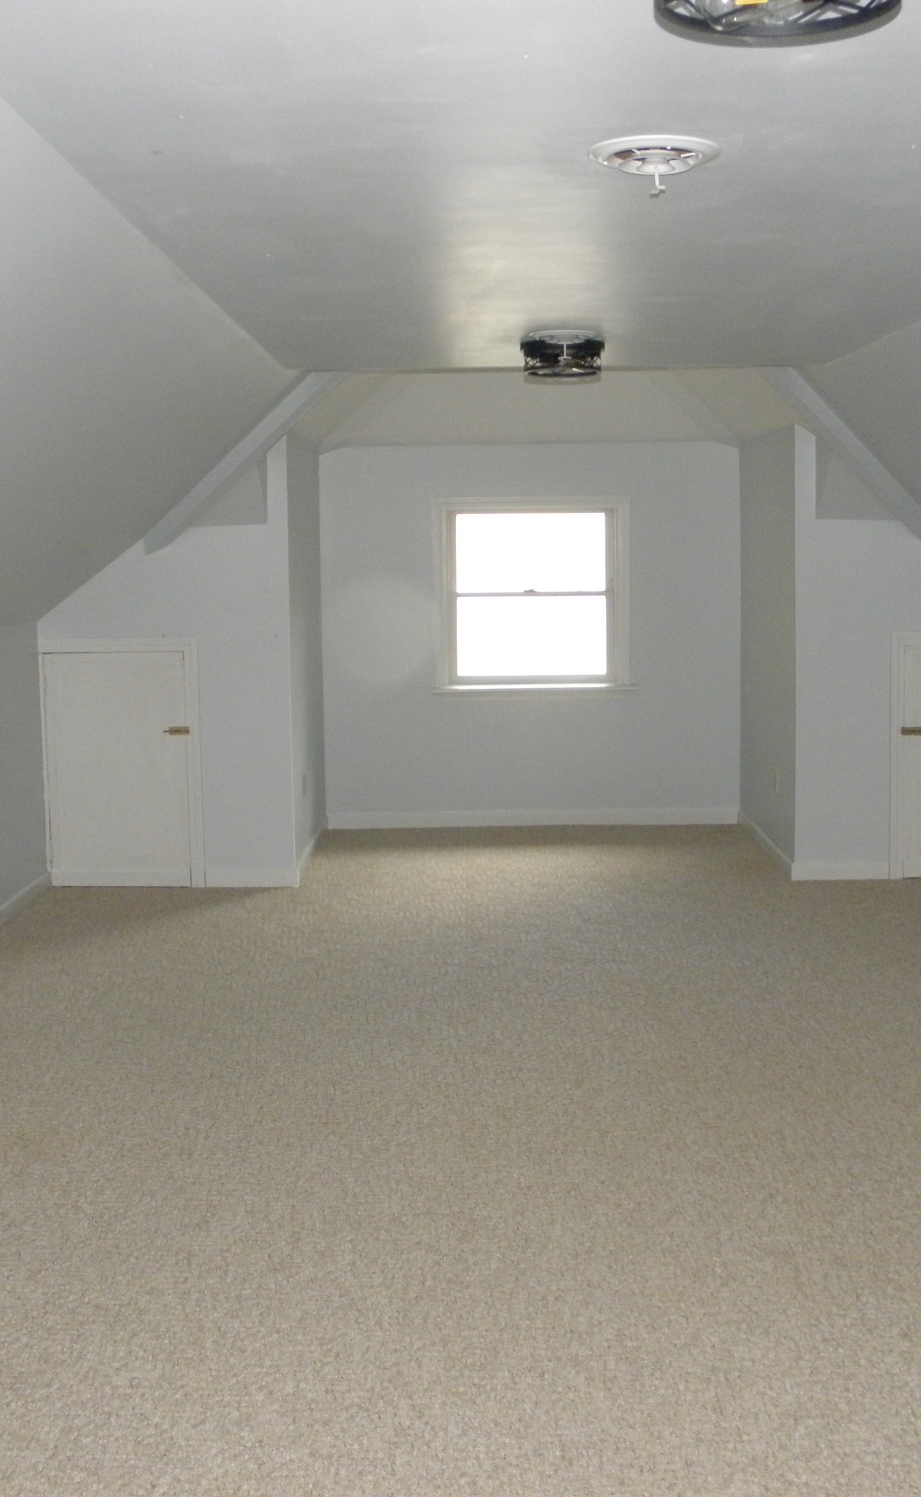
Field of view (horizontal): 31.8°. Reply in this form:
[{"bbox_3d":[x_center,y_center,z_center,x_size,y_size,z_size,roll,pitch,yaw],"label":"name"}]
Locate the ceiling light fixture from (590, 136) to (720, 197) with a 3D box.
[{"bbox_3d":[0.322,-0.954,2.669,0.216,0.060,0.217,-1,7,1],"label":"ceiling light fixture"}]

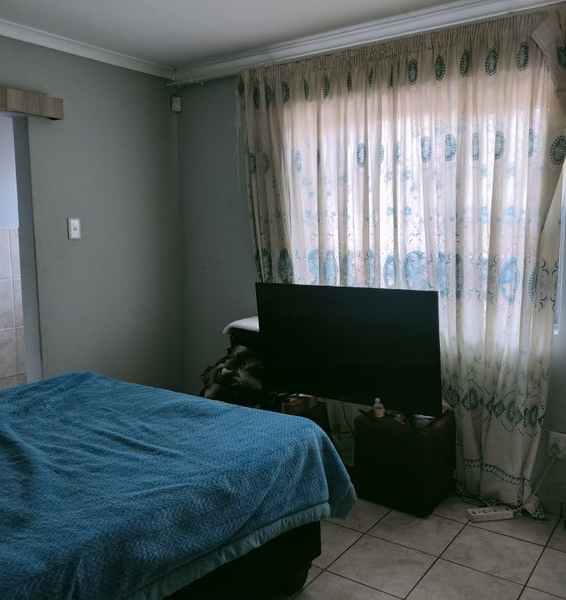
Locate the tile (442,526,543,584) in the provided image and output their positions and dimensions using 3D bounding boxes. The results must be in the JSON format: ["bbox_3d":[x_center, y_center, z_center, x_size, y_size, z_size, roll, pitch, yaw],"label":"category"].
[{"bbox_3d":[0.907,1.092,2.682,0.350,0.010,0.350,4,8,35],"label":"tile"}]

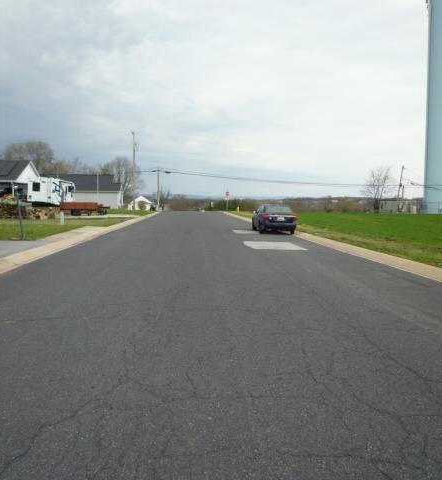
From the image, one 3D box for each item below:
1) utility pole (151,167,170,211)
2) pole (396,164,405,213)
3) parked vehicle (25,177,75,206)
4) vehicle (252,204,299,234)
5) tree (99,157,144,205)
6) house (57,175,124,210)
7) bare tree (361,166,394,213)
[{"bbox_3d":[-9.173,-7.541,68.602,0.400,6.500,0.400,0,5,0],"label":"utility pole"},{"bbox_3d":[34.941,-9.945,89.471,0.400,9.200,0.400,3,5,0],"label":"pole"},{"bbox_3d":[-18.718,-5.200,51.040,2.450,3.100,8.500,0,5,-4],"label":"parked vehicle"},{"bbox_3d":[2.594,-1.142,23.742,1.750,1.450,4.500,0,5,-4],"label":"vehicle"},{"bbox_3d":[-17.438,-10.234,81.414,7.600,9.000,7.600,0,5,0],"label":"tree"},{"bbox_3d":[-22.073,-7.596,72.613,14.000,5.200,8.000,0,5,-4],"label":"house"},{"bbox_3d":[30.301,-9.745,89.489,6.200,9.000,6.000,0,5,0],"label":"bare tree"}]

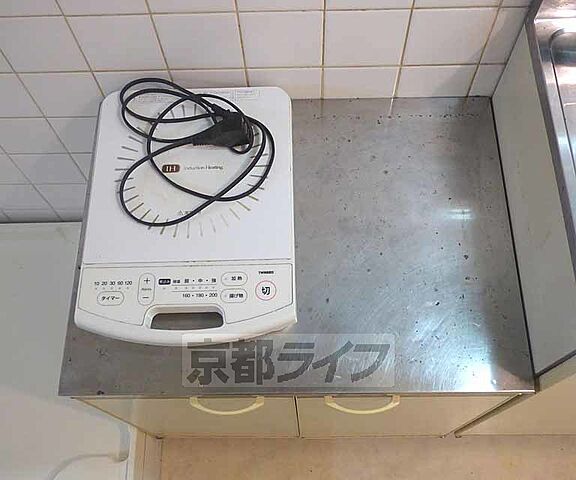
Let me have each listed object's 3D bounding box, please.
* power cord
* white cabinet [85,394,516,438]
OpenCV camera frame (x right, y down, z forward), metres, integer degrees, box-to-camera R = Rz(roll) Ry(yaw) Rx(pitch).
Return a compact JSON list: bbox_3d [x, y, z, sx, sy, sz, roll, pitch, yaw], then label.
[{"bbox_3d":[-0.124,-0.127,0.792,0.208,0.044,0.224,-1,65,2],"label":"power cord"},{"bbox_3d":[0.019,0.098,1.059,0.576,0.502,0.459,-1,65,2],"label":"white cabinet"}]

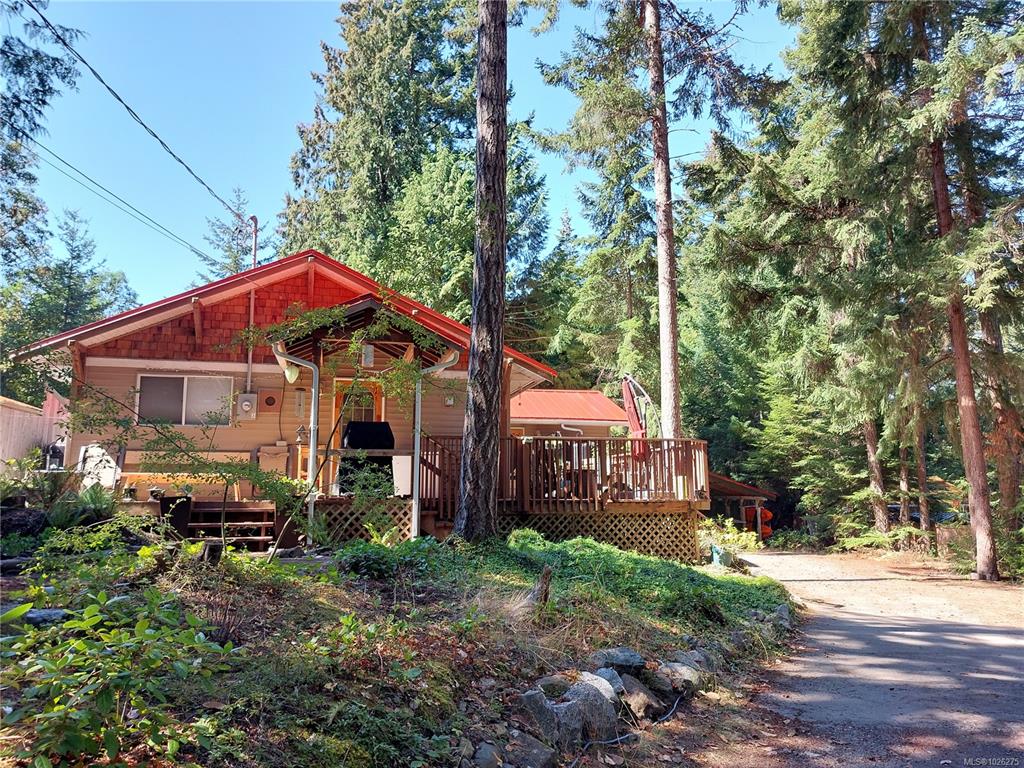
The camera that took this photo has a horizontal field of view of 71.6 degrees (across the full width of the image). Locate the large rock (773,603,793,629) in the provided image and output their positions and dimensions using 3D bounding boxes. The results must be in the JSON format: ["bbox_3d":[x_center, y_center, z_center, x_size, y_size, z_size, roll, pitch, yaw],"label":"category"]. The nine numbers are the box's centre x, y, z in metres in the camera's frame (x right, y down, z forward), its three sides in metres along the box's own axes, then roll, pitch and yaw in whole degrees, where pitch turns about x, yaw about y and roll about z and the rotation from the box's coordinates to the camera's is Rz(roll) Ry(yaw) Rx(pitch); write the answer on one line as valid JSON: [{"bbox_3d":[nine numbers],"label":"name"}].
[{"bbox_3d":[2.636,2.256,6.920,0.200,0.240,0.200,-4,-8,20],"label":"large rock"}]

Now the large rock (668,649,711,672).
[{"bbox_3d":[1.370,2.138,5.450,0.330,0.220,0.270,-3,-8,13],"label":"large rock"}]

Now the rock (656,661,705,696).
[{"bbox_3d":[1.179,2.062,4.970,0.330,0.230,0.270,-2,-8,12],"label":"rock"}]

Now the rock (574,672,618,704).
[{"bbox_3d":[0.523,1.921,4.450,0.290,0.220,0.250,-2,-8,6],"label":"rock"}]

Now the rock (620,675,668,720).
[{"bbox_3d":[0.852,2.031,4.600,0.270,0.250,0.290,-2,-8,10],"label":"rock"}]

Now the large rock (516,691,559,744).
[{"bbox_3d":[0.153,1.996,4.250,0.250,0.290,0.230,-1,-8,2],"label":"large rock"}]

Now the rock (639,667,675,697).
[{"bbox_3d":[1.003,2.073,4.930,0.250,0.190,0.240,-2,-8,11],"label":"rock"}]

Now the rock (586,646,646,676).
[{"bbox_3d":[0.736,1.981,5.050,0.400,0.180,0.280,-2,-8,8],"label":"rock"}]

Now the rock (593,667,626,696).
[{"bbox_3d":[0.649,1.968,4.680,0.220,0.200,0.200,-2,-8,7],"label":"rock"}]

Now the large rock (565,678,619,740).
[{"bbox_3d":[0.475,1.944,4.240,0.330,0.330,0.270,-1,-8,6],"label":"large rock"}]

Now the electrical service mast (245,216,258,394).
[{"bbox_3d":[-4.307,-1.321,11.700,0.150,3.010,0.120,2,-8,-16],"label":"electrical service mast"}]

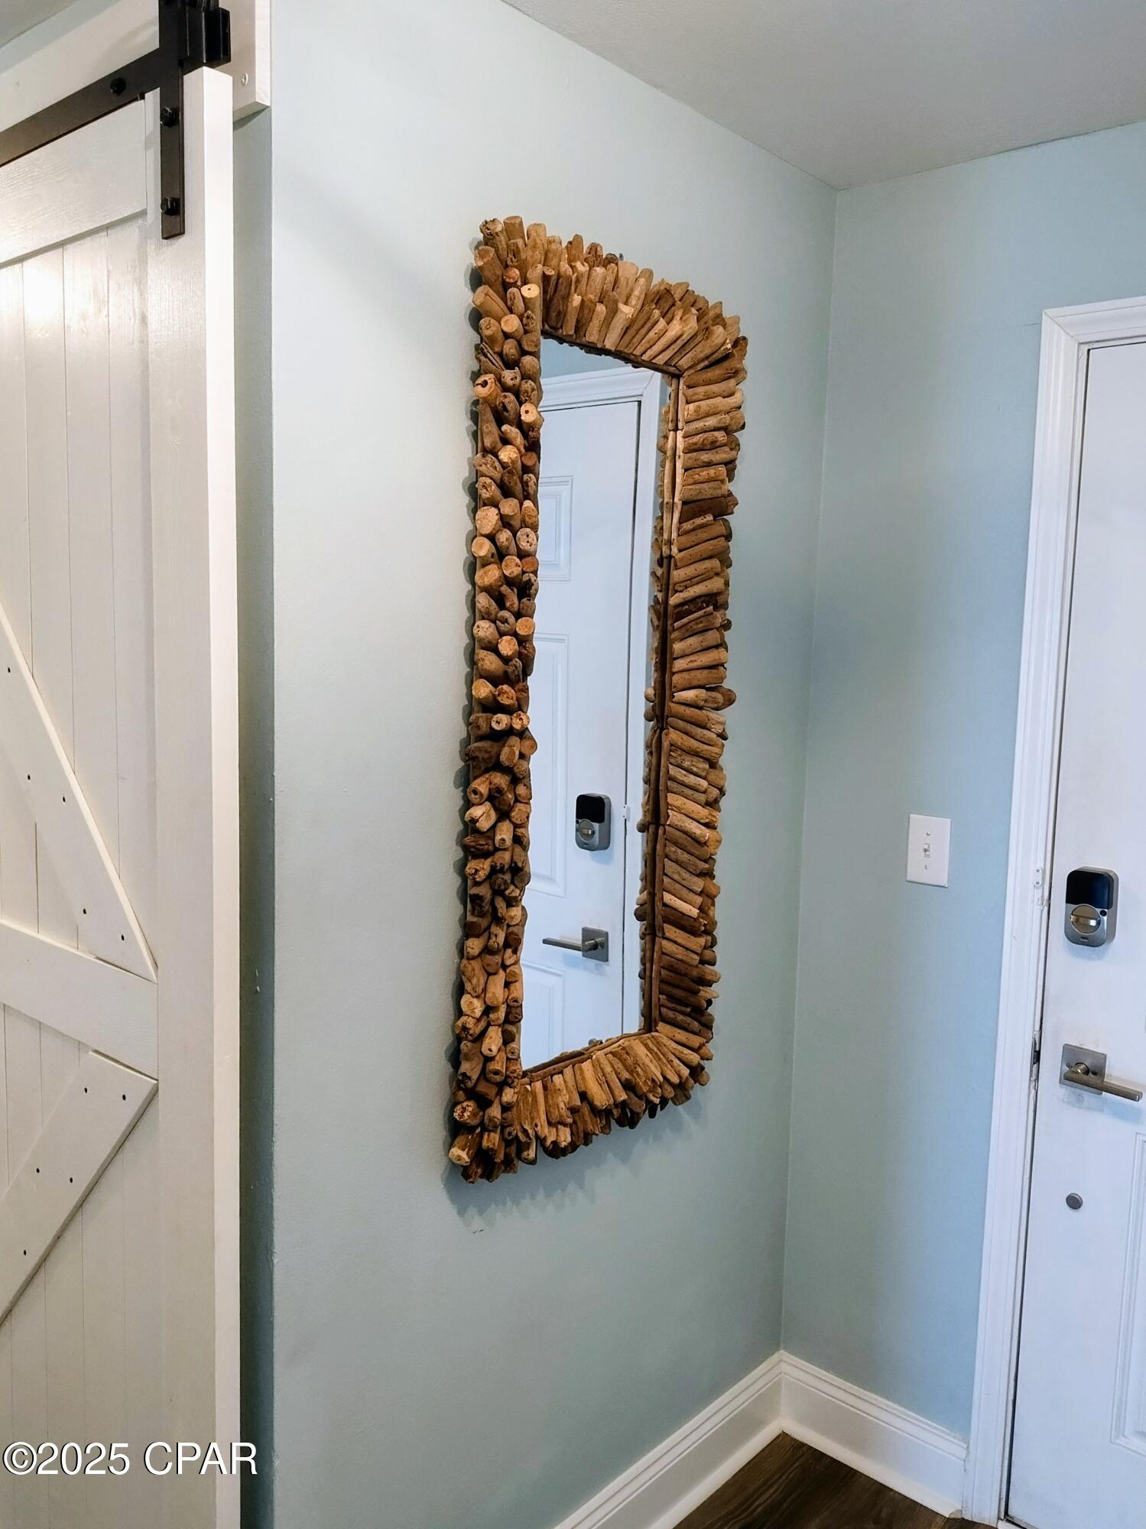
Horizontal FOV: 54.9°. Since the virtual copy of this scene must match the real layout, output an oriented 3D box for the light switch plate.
[{"bbox_3d":[0.642,0.157,1.997,0.077,0.122,0.013,7,8,41],"label":"light switch plate"}]

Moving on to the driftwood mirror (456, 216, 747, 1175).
[{"bbox_3d":[0.073,-0.072,1.675,0.077,1.320,0.585,7,8,44],"label":"driftwood mirror"}]

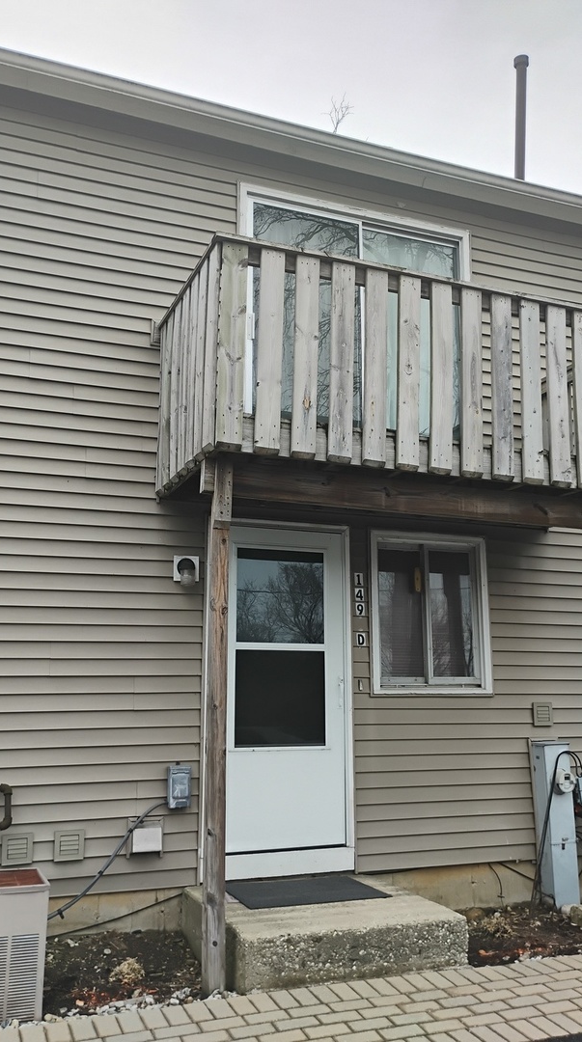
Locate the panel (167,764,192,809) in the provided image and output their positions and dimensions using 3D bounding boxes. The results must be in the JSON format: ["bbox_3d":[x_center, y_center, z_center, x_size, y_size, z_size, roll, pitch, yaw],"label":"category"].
[{"bbox_3d":[-0.671,1.587,5.050,0.135,0.245,0.090,4,-11,-21],"label":"panel"}]

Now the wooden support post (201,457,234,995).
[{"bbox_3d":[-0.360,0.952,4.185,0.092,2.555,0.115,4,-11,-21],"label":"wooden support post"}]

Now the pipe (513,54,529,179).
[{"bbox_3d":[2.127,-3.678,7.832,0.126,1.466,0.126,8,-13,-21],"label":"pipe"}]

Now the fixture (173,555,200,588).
[{"bbox_3d":[-0.646,0.310,5.282,0.162,0.195,0.125,4,-11,-21],"label":"fixture"}]

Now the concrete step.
[{"bbox_3d":[0.144,2.230,4.680,1.245,0.225,1.160,4,-11,-21],"label":"concrete step"}]

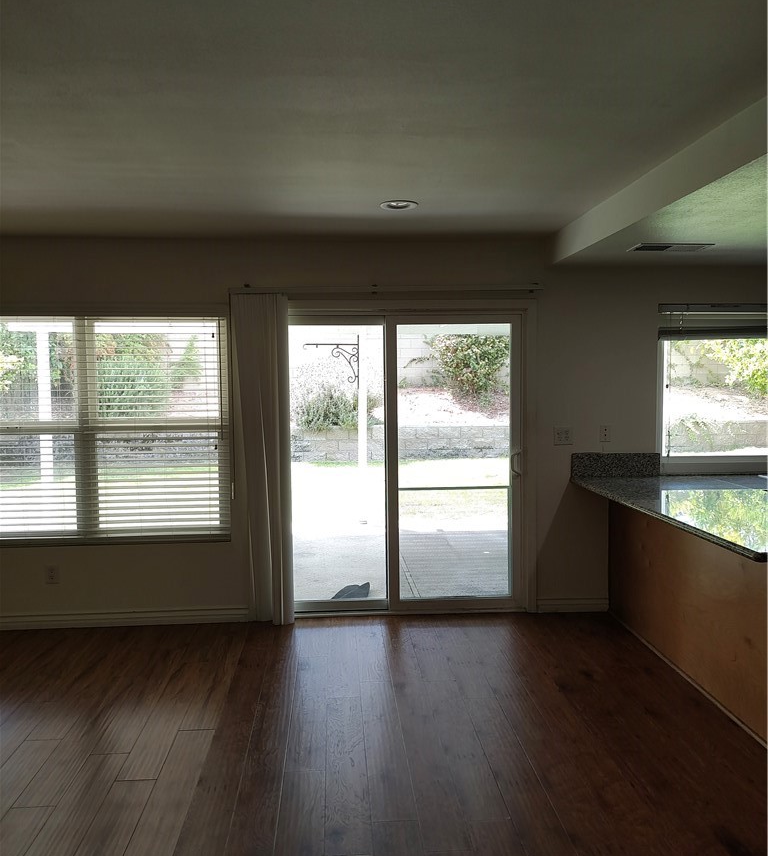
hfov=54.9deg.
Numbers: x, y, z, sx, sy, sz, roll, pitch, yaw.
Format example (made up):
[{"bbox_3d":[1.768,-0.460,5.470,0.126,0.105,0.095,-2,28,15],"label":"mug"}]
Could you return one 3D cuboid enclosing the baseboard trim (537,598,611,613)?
[{"bbox_3d":[1.268,1.192,4.974,0.486,0.096,0.016,-1,4,-4],"label":"baseboard trim"}]

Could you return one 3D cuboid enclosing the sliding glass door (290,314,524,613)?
[{"bbox_3d":[0.061,0.248,4.880,1.752,1.976,0.100,-1,4,-4],"label":"sliding glass door"}]

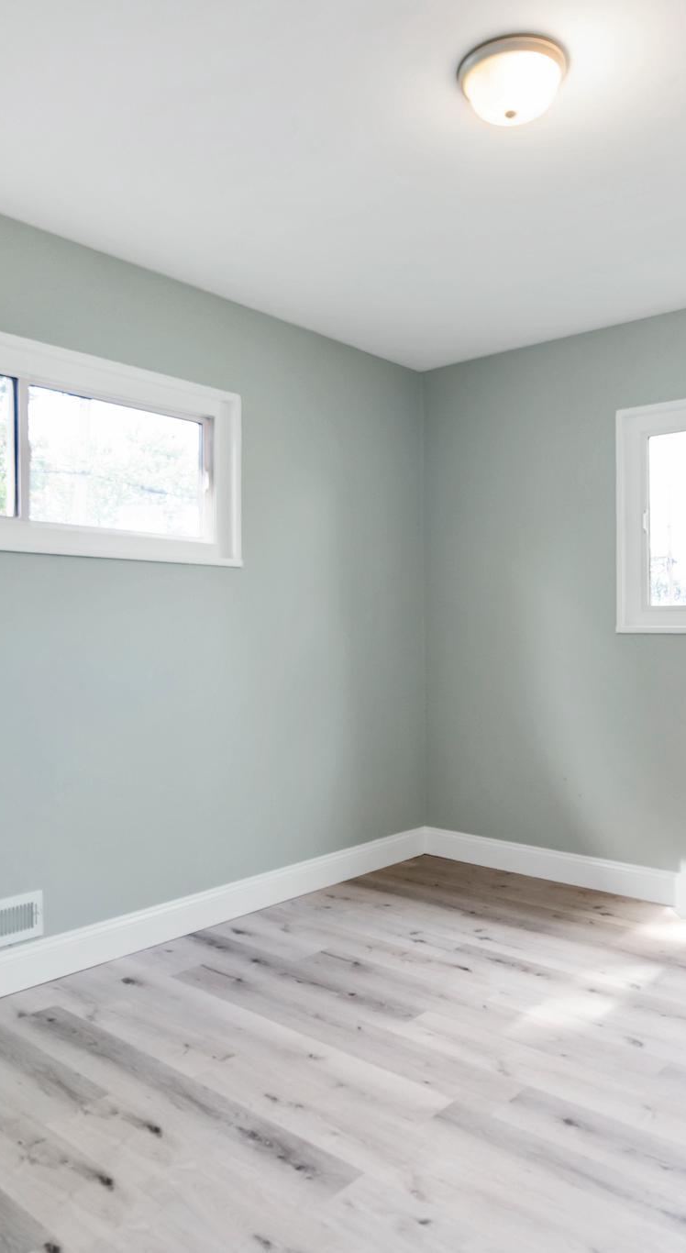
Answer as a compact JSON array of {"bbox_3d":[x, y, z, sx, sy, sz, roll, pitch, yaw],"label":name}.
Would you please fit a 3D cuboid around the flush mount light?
[{"bbox_3d":[0.391,-1.229,1.935,0.258,0.108,0.258,0,0,0],"label":"flush mount light"}]

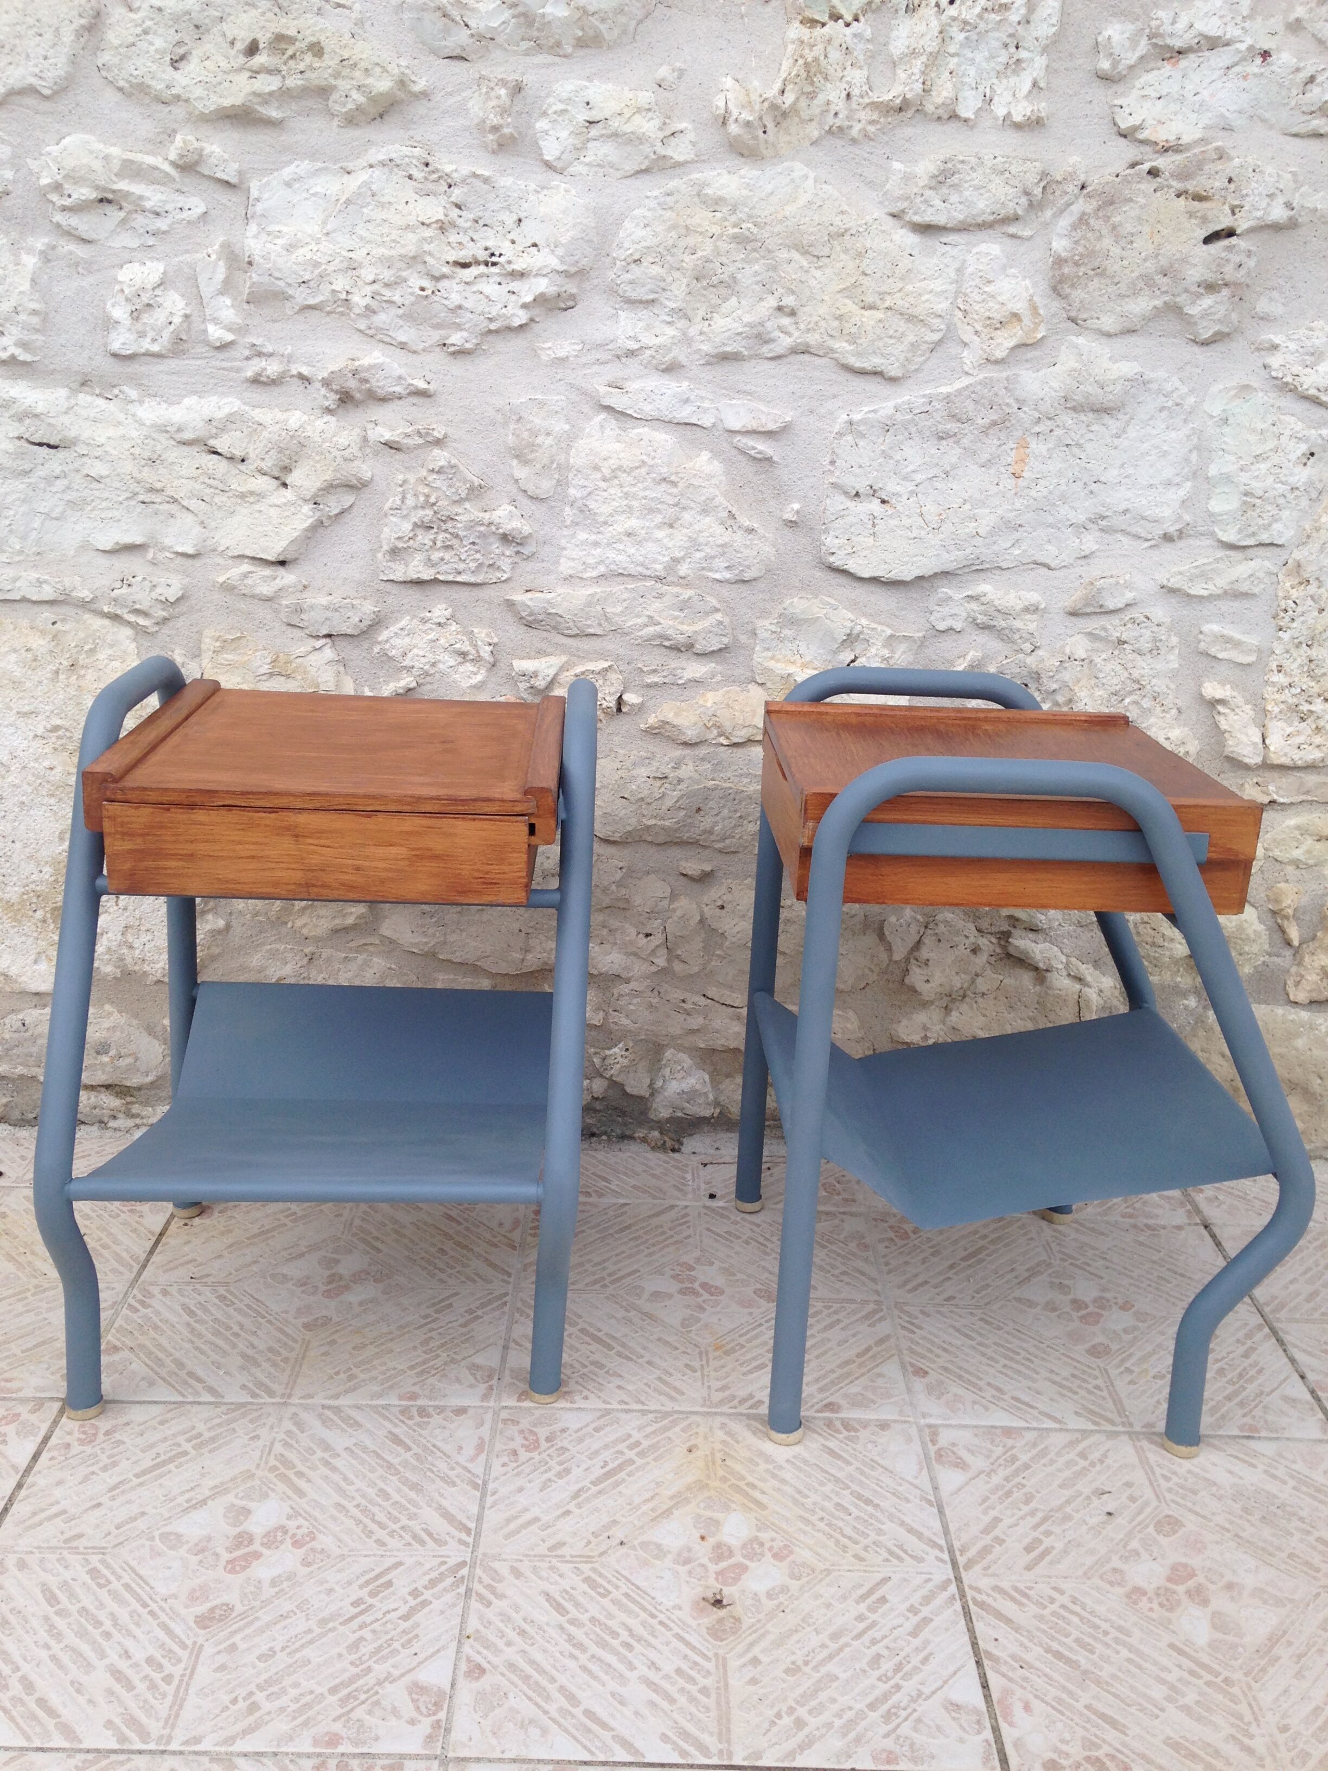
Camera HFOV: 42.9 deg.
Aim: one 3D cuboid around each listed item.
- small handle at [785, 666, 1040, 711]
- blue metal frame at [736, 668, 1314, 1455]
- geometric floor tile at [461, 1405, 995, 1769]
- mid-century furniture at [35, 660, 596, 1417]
[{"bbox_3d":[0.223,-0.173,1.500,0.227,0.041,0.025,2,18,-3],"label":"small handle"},{"bbox_3d":[0.283,0.120,1.413,0.399,0.551,0.382,2,18,-3],"label":"blue metal frame"},{"bbox_3d":[0.036,0.481,1.182,0.333,0.010,0.333,2,18,-1],"label":"geometric floor tile"},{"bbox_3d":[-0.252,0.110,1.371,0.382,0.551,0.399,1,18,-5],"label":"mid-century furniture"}]

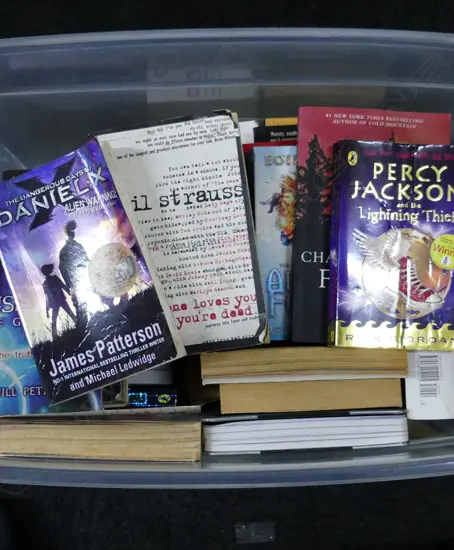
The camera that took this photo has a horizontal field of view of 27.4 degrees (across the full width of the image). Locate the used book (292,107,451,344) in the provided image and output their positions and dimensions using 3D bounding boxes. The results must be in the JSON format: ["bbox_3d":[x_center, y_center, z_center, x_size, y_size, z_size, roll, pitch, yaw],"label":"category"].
[{"bbox_3d":[0.145,-0.047,0.931,0.152,0.022,0.233,2,86,-2],"label":"used book"}]

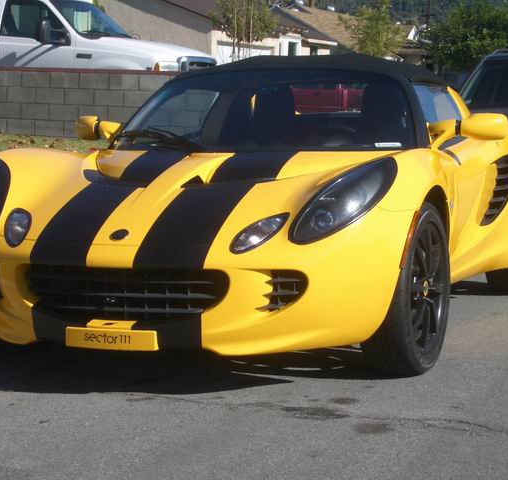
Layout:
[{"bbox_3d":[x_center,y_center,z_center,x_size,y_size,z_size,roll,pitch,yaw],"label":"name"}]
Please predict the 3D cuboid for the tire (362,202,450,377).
[{"bbox_3d":[0.497,0.157,4.545,0.185,0.600,0.600,2,5,21],"label":"tire"}]

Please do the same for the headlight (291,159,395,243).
[{"bbox_3d":[0.294,-0.123,4.225,0.265,0.250,0.450,2,5,19],"label":"headlight"}]

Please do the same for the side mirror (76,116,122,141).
[{"bbox_3d":[-0.661,-0.471,5.752,0.260,0.115,0.170,2,5,19],"label":"side mirror"}]

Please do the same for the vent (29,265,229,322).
[{"bbox_3d":[-0.392,0.158,4.174,0.700,0.175,0.140,2,5,19],"label":"vent"}]

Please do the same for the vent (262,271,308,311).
[{"bbox_3d":[0.105,0.154,4.119,0.160,0.130,0.130,2,5,19],"label":"vent"}]

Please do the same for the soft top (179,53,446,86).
[{"bbox_3d":[0.253,-0.731,5.948,1.170,0.170,0.800,2,5,19],"label":"soft top"}]

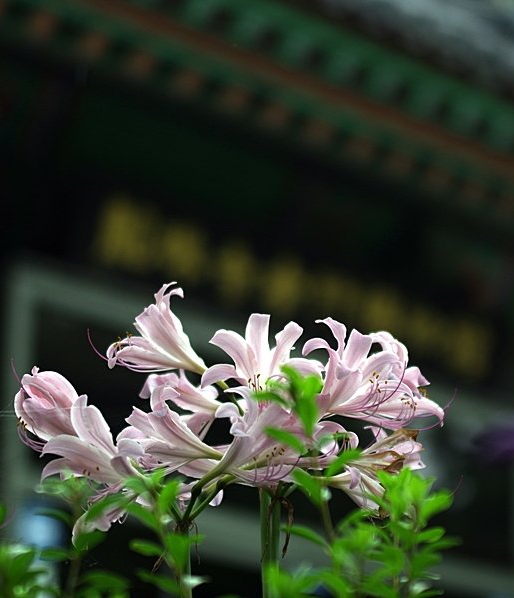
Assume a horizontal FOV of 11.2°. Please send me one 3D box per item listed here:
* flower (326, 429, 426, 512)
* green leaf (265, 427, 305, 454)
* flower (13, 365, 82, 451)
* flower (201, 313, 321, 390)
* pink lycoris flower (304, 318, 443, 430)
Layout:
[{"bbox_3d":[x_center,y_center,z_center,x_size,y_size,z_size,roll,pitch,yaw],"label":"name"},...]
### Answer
[{"bbox_3d":[0.090,0.129,1.980,0.070,0.060,0.050,3,-10,30],"label":"flower"},{"bbox_3d":[0.021,0.102,1.900,0.033,0.006,0.013,30,14,-18],"label":"green leaf"},{"bbox_3d":[-0.158,0.083,1.990,0.062,0.052,0.050,23,-25,-38],"label":"flower"},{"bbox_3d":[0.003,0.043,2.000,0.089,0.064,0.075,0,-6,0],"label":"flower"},{"bbox_3d":[0.088,0.057,1.980,0.085,0.080,0.085,11,-14,-39],"label":"pink lycoris flower"}]

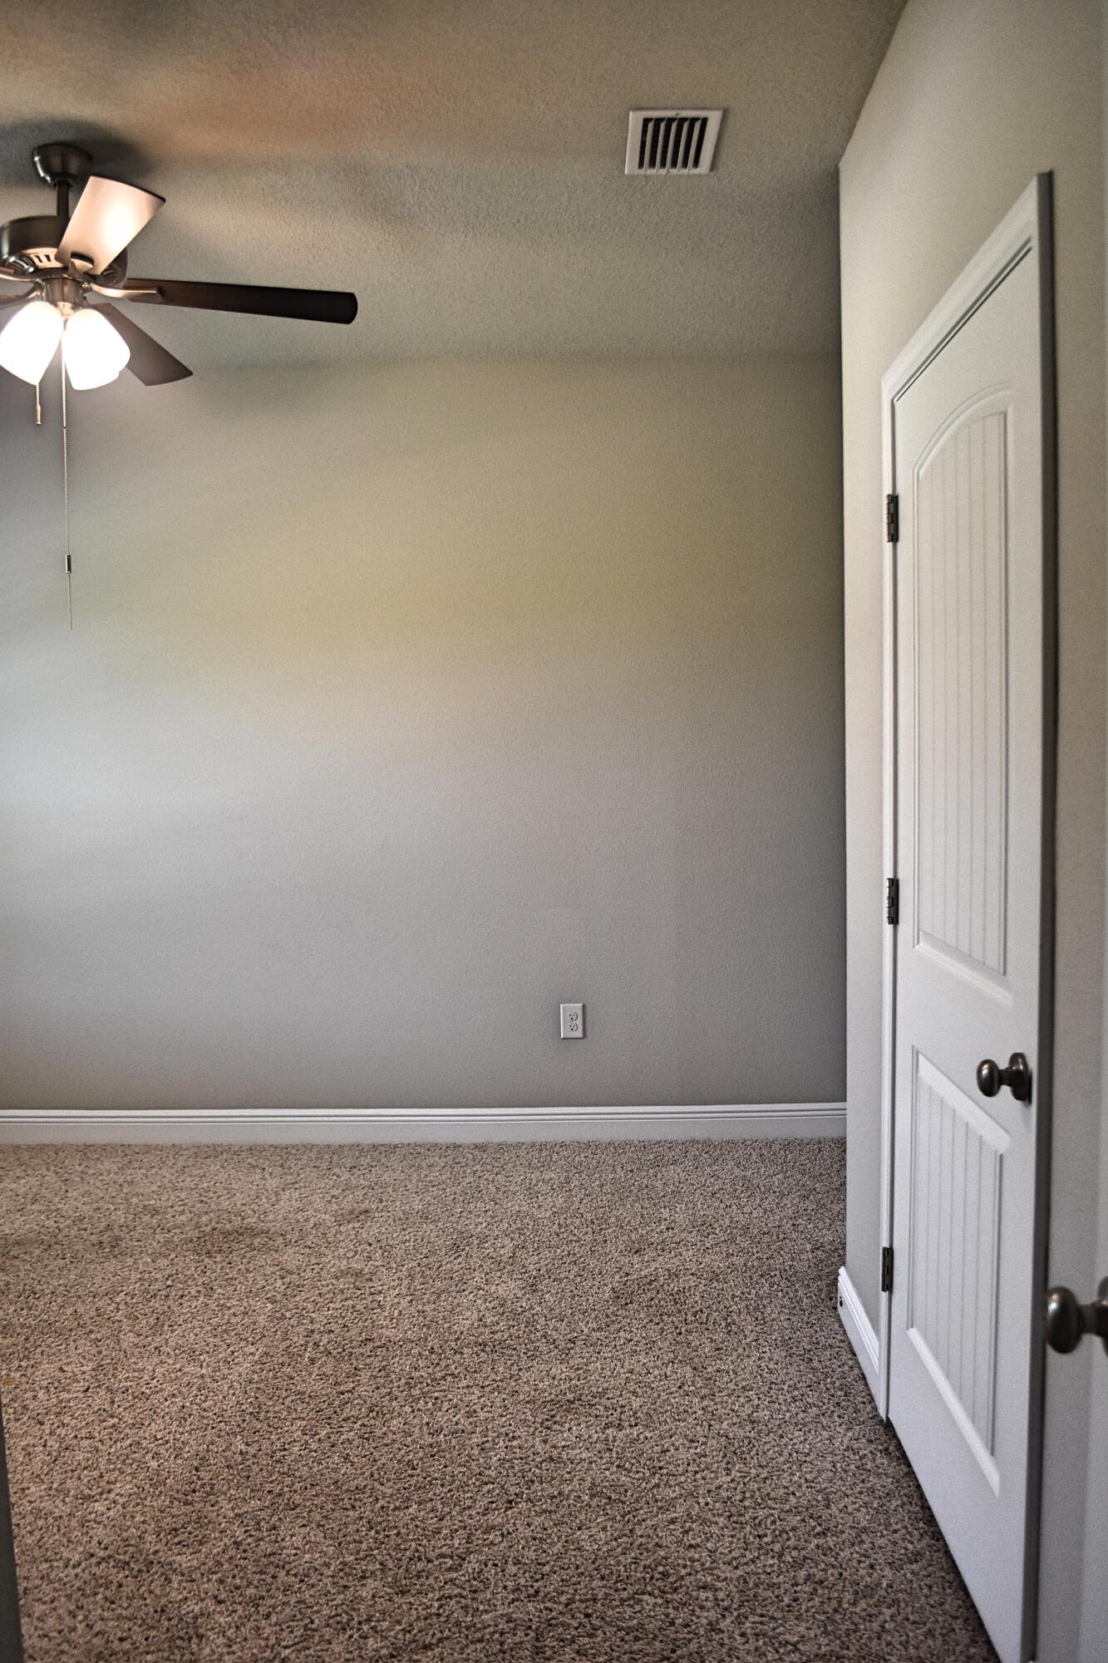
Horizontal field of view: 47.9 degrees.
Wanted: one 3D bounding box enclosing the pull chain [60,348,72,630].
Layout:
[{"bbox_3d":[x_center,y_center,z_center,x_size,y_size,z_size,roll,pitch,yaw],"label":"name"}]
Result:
[{"bbox_3d":[-1.084,-0.768,2.780,0.014,0.636,0.014,-1,4,2],"label":"pull chain"}]

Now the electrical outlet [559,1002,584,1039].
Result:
[{"bbox_3d":[0.065,0.670,4.395,0.079,0.124,0.010,-1,4,2],"label":"electrical outlet"}]

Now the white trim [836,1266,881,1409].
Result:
[{"bbox_3d":[0.696,1.133,2.810,0.016,0.135,0.456,-1,4,2],"label":"white trim"}]

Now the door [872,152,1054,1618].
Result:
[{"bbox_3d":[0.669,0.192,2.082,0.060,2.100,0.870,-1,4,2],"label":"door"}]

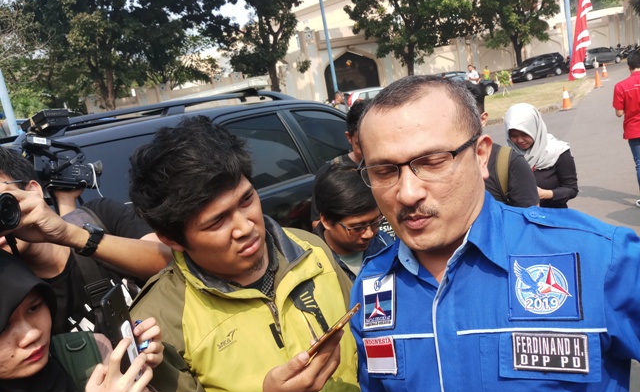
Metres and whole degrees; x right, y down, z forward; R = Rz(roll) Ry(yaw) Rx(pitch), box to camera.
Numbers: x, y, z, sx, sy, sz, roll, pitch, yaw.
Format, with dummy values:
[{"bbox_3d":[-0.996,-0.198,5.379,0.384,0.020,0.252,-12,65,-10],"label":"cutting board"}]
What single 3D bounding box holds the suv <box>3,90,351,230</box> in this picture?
[{"bbox_3d":[-0.601,-0.004,4.497,1.850,1.760,4.600,0,14,42],"label":"suv"}]

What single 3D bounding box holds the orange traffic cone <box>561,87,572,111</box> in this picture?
[{"bbox_3d":[7.245,-2.895,15.216,0.380,0.700,0.380,-10,11,0],"label":"orange traffic cone"}]

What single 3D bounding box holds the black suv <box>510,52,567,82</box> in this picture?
[{"bbox_3d":[16.937,-9.940,40.313,4.200,1.690,1.670,-13,11,-15],"label":"black suv"}]

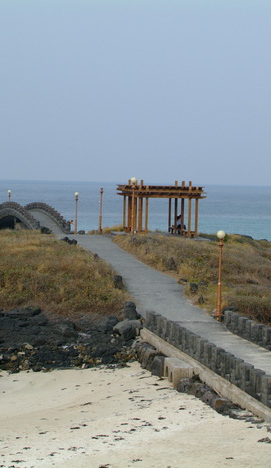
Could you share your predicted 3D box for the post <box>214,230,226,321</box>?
[{"bbox_3d":[3.893,1.896,60.400,0.450,4.120,0.450,1,2,0],"label":"post"}]

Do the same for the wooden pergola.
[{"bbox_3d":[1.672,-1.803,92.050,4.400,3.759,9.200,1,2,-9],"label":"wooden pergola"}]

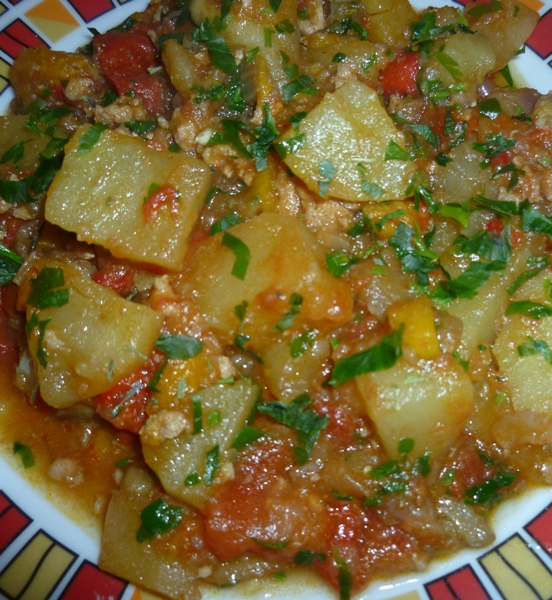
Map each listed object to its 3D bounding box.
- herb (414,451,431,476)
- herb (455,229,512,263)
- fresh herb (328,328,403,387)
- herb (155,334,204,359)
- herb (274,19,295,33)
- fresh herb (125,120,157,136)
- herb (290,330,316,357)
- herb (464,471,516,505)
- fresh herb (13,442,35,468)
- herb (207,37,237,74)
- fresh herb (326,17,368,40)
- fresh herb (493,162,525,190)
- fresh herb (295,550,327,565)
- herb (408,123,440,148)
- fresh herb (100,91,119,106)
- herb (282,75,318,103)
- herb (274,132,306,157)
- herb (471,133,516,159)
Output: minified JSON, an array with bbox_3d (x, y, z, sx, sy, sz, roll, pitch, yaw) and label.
[{"bbox_3d":[0.035,0.039,0.155,0.003,0.003,0.005,8,66,6],"label":"herb"},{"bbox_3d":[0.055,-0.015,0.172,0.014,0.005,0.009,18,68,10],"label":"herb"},{"bbox_3d":[0.021,0.013,0.155,0.020,0.005,0.004,-35,69,-13],"label":"fresh herb"},{"bbox_3d":[-0.024,0.012,0.163,0.012,0.004,0.005,6,66,5],"label":"herb"},{"bbox_3d":[0.003,-0.088,0.207,0.006,0.003,0.004,-7,66,-1],"label":"herb"},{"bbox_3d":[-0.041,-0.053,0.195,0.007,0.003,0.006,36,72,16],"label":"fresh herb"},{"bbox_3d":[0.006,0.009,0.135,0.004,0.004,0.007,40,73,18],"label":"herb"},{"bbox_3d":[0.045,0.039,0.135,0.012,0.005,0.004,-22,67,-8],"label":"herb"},{"bbox_3d":[-0.066,0.041,0.170,0.008,0.003,0.003,39,73,17],"label":"fresh herb"},{"bbox_3d":[-0.017,-0.076,0.203,0.006,0.004,0.015,-20,67,-6],"label":"herb"},{"bbox_3d":[0.023,-0.087,0.209,0.013,0.004,0.004,16,67,9],"label":"fresh herb"},{"bbox_3d":[0.066,-0.035,0.183,0.006,0.003,0.007,39,73,17],"label":"fresh herb"},{"bbox_3d":[0.008,0.060,0.152,0.007,0.003,0.003,-1,66,2],"label":"fresh herb"},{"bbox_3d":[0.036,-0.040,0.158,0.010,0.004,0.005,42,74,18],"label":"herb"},{"bbox_3d":[-0.044,-0.053,0.169,0.005,0.004,0.005,1,66,2],"label":"fresh herb"},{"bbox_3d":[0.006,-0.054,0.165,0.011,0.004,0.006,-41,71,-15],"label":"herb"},{"bbox_3d":[0.004,-0.043,0.179,0.008,0.004,0.005,-11,66,-3],"label":"herb"},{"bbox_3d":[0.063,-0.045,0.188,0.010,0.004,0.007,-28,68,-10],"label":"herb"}]

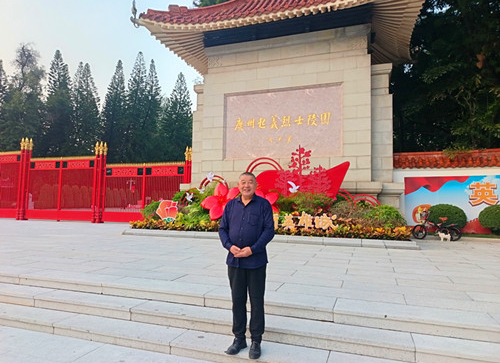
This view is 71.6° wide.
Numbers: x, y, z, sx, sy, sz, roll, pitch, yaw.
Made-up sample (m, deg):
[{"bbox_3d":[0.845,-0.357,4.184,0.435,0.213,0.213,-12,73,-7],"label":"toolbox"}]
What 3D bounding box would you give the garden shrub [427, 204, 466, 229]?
[{"bbox_3d":[6.300,1.211,11.059,1.115,0.953,1.200,-1,-3,19],"label":"garden shrub"}]

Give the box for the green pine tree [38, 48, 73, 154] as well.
[{"bbox_3d":[-19.478,-5.259,34.627,3.600,15.949,3.600,-1,-3,19],"label":"green pine tree"}]

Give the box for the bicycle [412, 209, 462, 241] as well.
[{"bbox_3d":[5.484,1.281,10.172,1.290,0.879,0.480,-1,-3,25],"label":"bicycle"}]

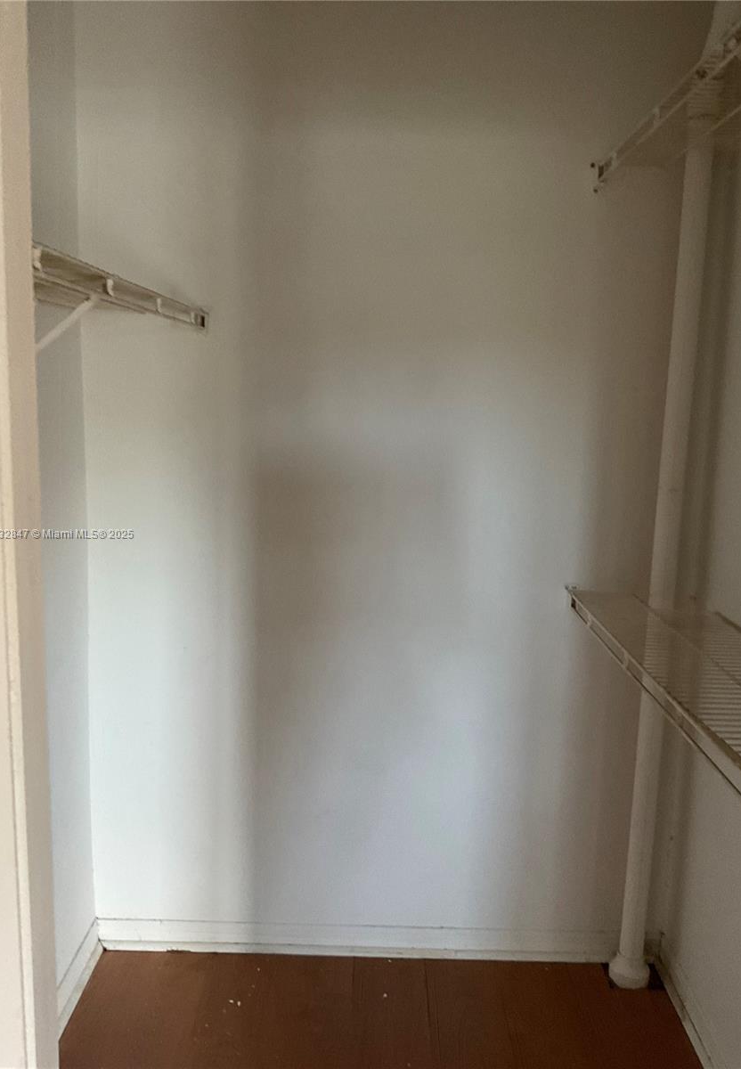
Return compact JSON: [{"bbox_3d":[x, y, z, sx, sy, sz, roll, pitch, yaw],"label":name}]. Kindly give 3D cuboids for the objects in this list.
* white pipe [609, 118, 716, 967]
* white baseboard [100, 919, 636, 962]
[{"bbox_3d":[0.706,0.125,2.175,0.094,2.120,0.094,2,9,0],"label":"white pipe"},{"bbox_3d":[0.013,1.078,2.384,1.465,0.089,0.020,2,9,0],"label":"white baseboard"}]

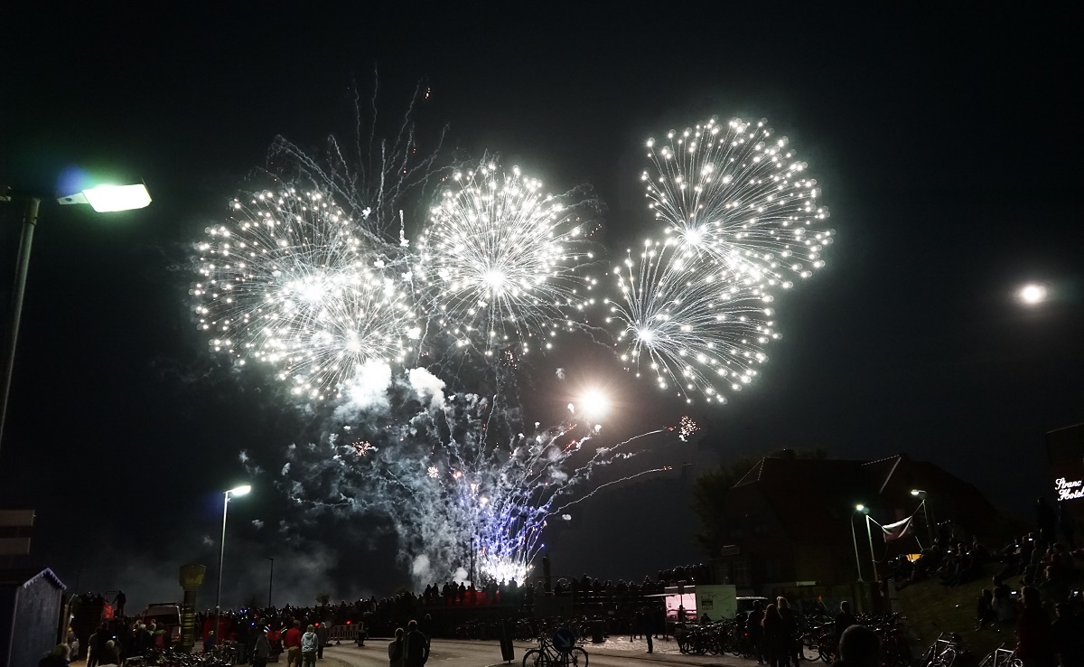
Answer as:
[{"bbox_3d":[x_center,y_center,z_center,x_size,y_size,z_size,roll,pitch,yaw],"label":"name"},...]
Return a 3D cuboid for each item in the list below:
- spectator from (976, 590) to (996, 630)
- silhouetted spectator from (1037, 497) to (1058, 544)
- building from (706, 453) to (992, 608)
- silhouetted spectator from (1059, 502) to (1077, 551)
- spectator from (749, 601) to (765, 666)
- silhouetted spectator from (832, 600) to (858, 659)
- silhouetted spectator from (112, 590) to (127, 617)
[{"bbox_3d":[11.328,6.991,21.300,0.700,1.020,0.500,-12,-20,29],"label":"spectator"},{"bbox_3d":[17.596,6.551,29.300,0.520,1.750,0.400,8,-20,-28],"label":"silhouetted spectator"},{"bbox_3d":[22.766,13.854,60.482,18.301,9.600,11.000,3,-19,-16],"label":"building"},{"bbox_3d":[19.014,6.982,30.500,0.500,1.720,0.380,5,-19,-20],"label":"silhouetted spectator"},{"bbox_3d":[5.998,8.287,23.400,0.500,1.700,0.360,1,-18,-8],"label":"spectator"},{"bbox_3d":[8.564,8.320,23.500,0.500,1.630,0.360,1,-18,-8],"label":"silhouetted spectator"},{"bbox_3d":[-29.500,18.894,59.000,0.600,1.740,0.380,1,-18,-8],"label":"silhouetted spectator"}]

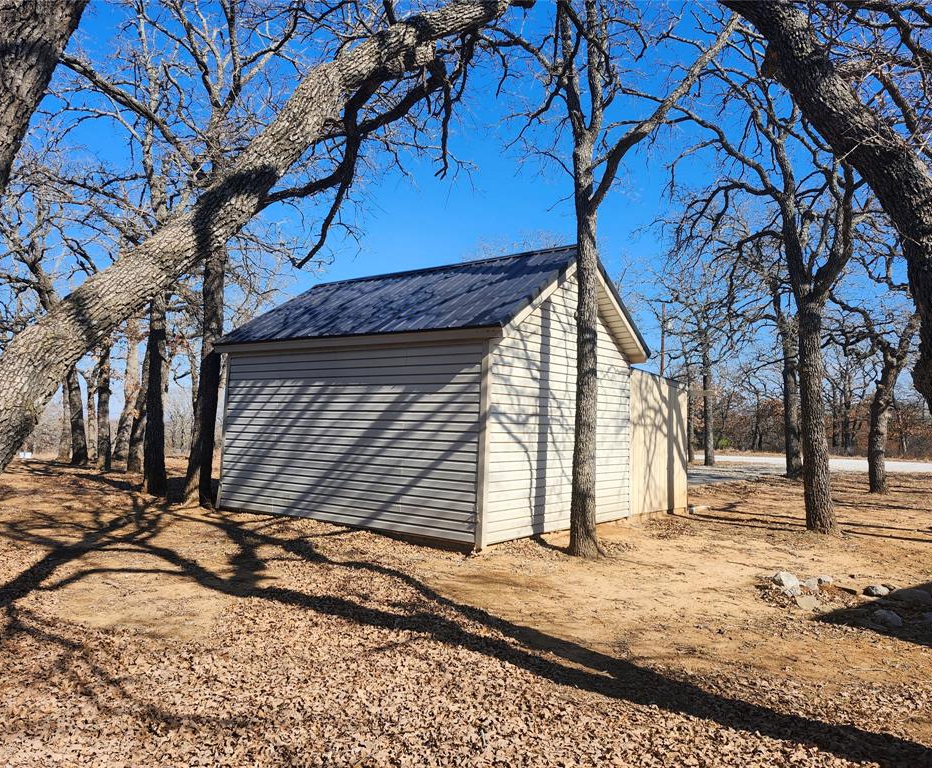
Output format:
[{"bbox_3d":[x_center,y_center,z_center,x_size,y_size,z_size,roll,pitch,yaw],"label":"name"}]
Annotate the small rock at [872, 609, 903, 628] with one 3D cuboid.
[{"bbox_3d":[3.249,1.801,5.247,0.212,0.112,0.168,-1,-4,32],"label":"small rock"}]

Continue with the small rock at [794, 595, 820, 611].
[{"bbox_3d":[2.871,1.830,5.721,0.199,0.095,0.158,0,-4,27],"label":"small rock"}]

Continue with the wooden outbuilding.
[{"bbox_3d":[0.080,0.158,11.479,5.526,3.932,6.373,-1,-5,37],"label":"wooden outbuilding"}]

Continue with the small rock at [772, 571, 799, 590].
[{"bbox_3d":[3.040,1.856,6.455,0.242,0.143,0.192,0,-4,25],"label":"small rock"}]

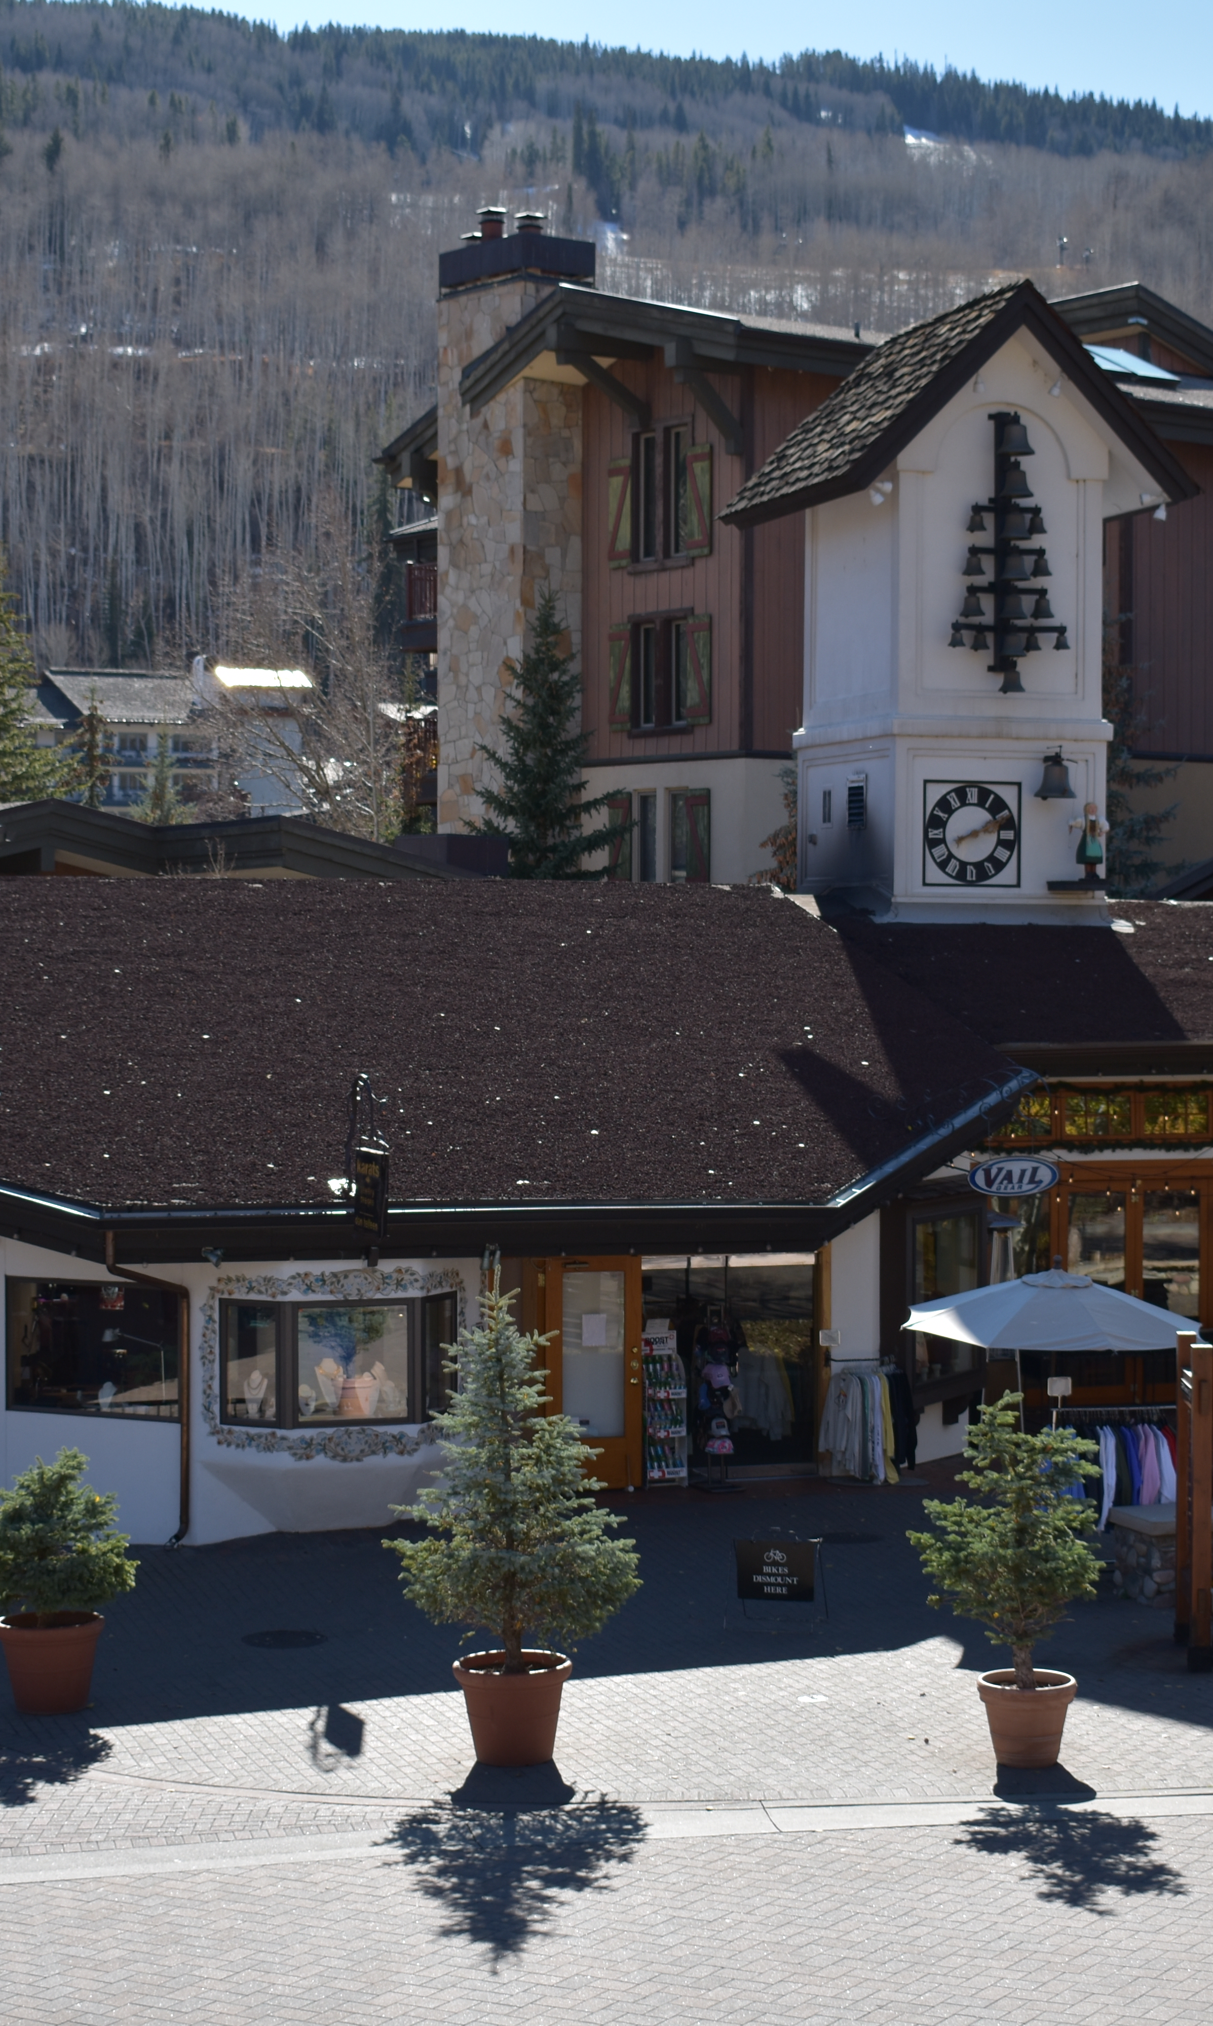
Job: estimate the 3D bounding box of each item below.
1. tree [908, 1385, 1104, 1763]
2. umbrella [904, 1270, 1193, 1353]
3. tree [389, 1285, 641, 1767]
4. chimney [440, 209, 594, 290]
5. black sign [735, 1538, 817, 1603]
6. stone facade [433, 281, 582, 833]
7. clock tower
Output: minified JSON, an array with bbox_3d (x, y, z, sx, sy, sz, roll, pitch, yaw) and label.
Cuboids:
[{"bbox_3d":[2.561,3.611,22.719,1.209,2.360,1.209,0,1,0],"label":"tree"},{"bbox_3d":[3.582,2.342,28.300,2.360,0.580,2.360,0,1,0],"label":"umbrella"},{"bbox_3d":[-0.589,3.268,22.915,1.581,3.105,1.581,0,1,0],"label":"tree"},{"bbox_3d":[-1.466,-12.577,58.333,1.475,1.230,2.265,-1,2,-38],"label":"chimney"},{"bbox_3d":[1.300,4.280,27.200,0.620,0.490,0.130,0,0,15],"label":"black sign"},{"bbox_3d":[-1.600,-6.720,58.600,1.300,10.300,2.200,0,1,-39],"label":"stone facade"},{"bbox_3d":[3.949,-4.559,40.948,3.929,6.946,4.524,0,1,-18],"label":"clock tower"}]

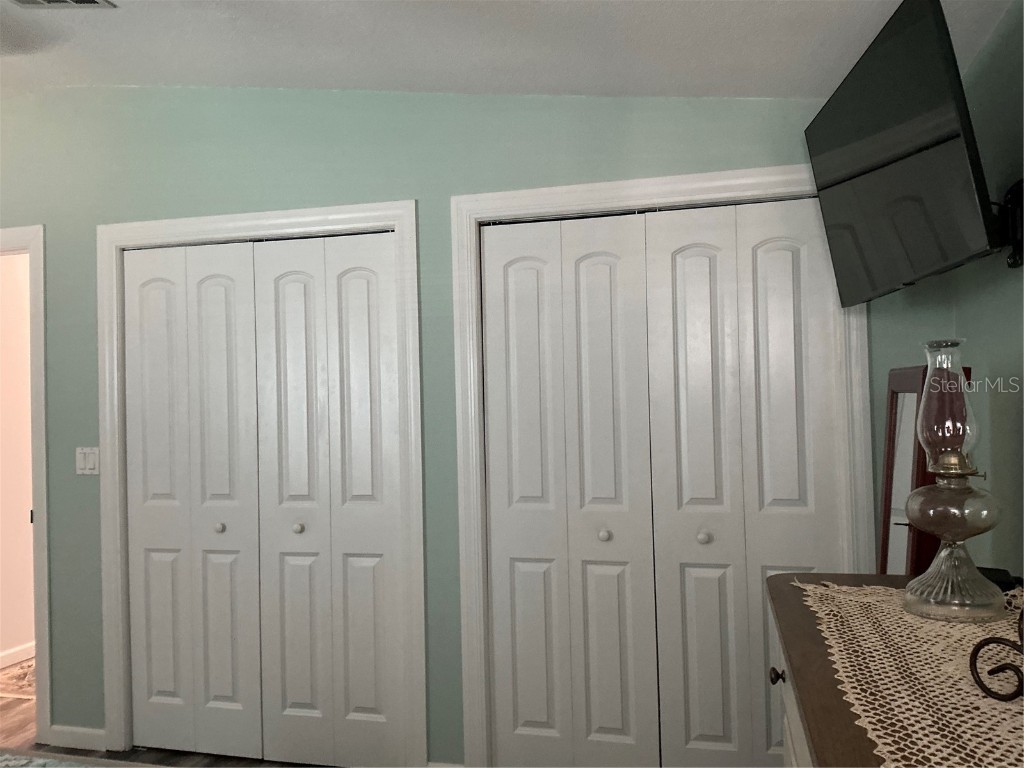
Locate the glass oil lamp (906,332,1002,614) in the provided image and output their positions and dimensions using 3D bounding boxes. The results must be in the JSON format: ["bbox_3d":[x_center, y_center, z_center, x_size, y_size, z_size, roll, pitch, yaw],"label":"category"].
[{"bbox_3d":[0.738,0.151,1.394,0.148,0.452,0.148,-2,-1,14],"label":"glass oil lamp"}]

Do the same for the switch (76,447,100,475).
[{"bbox_3d":[-1.751,0.319,3.421,0.112,0.112,0.012,-2,-1,14],"label":"switch"}]

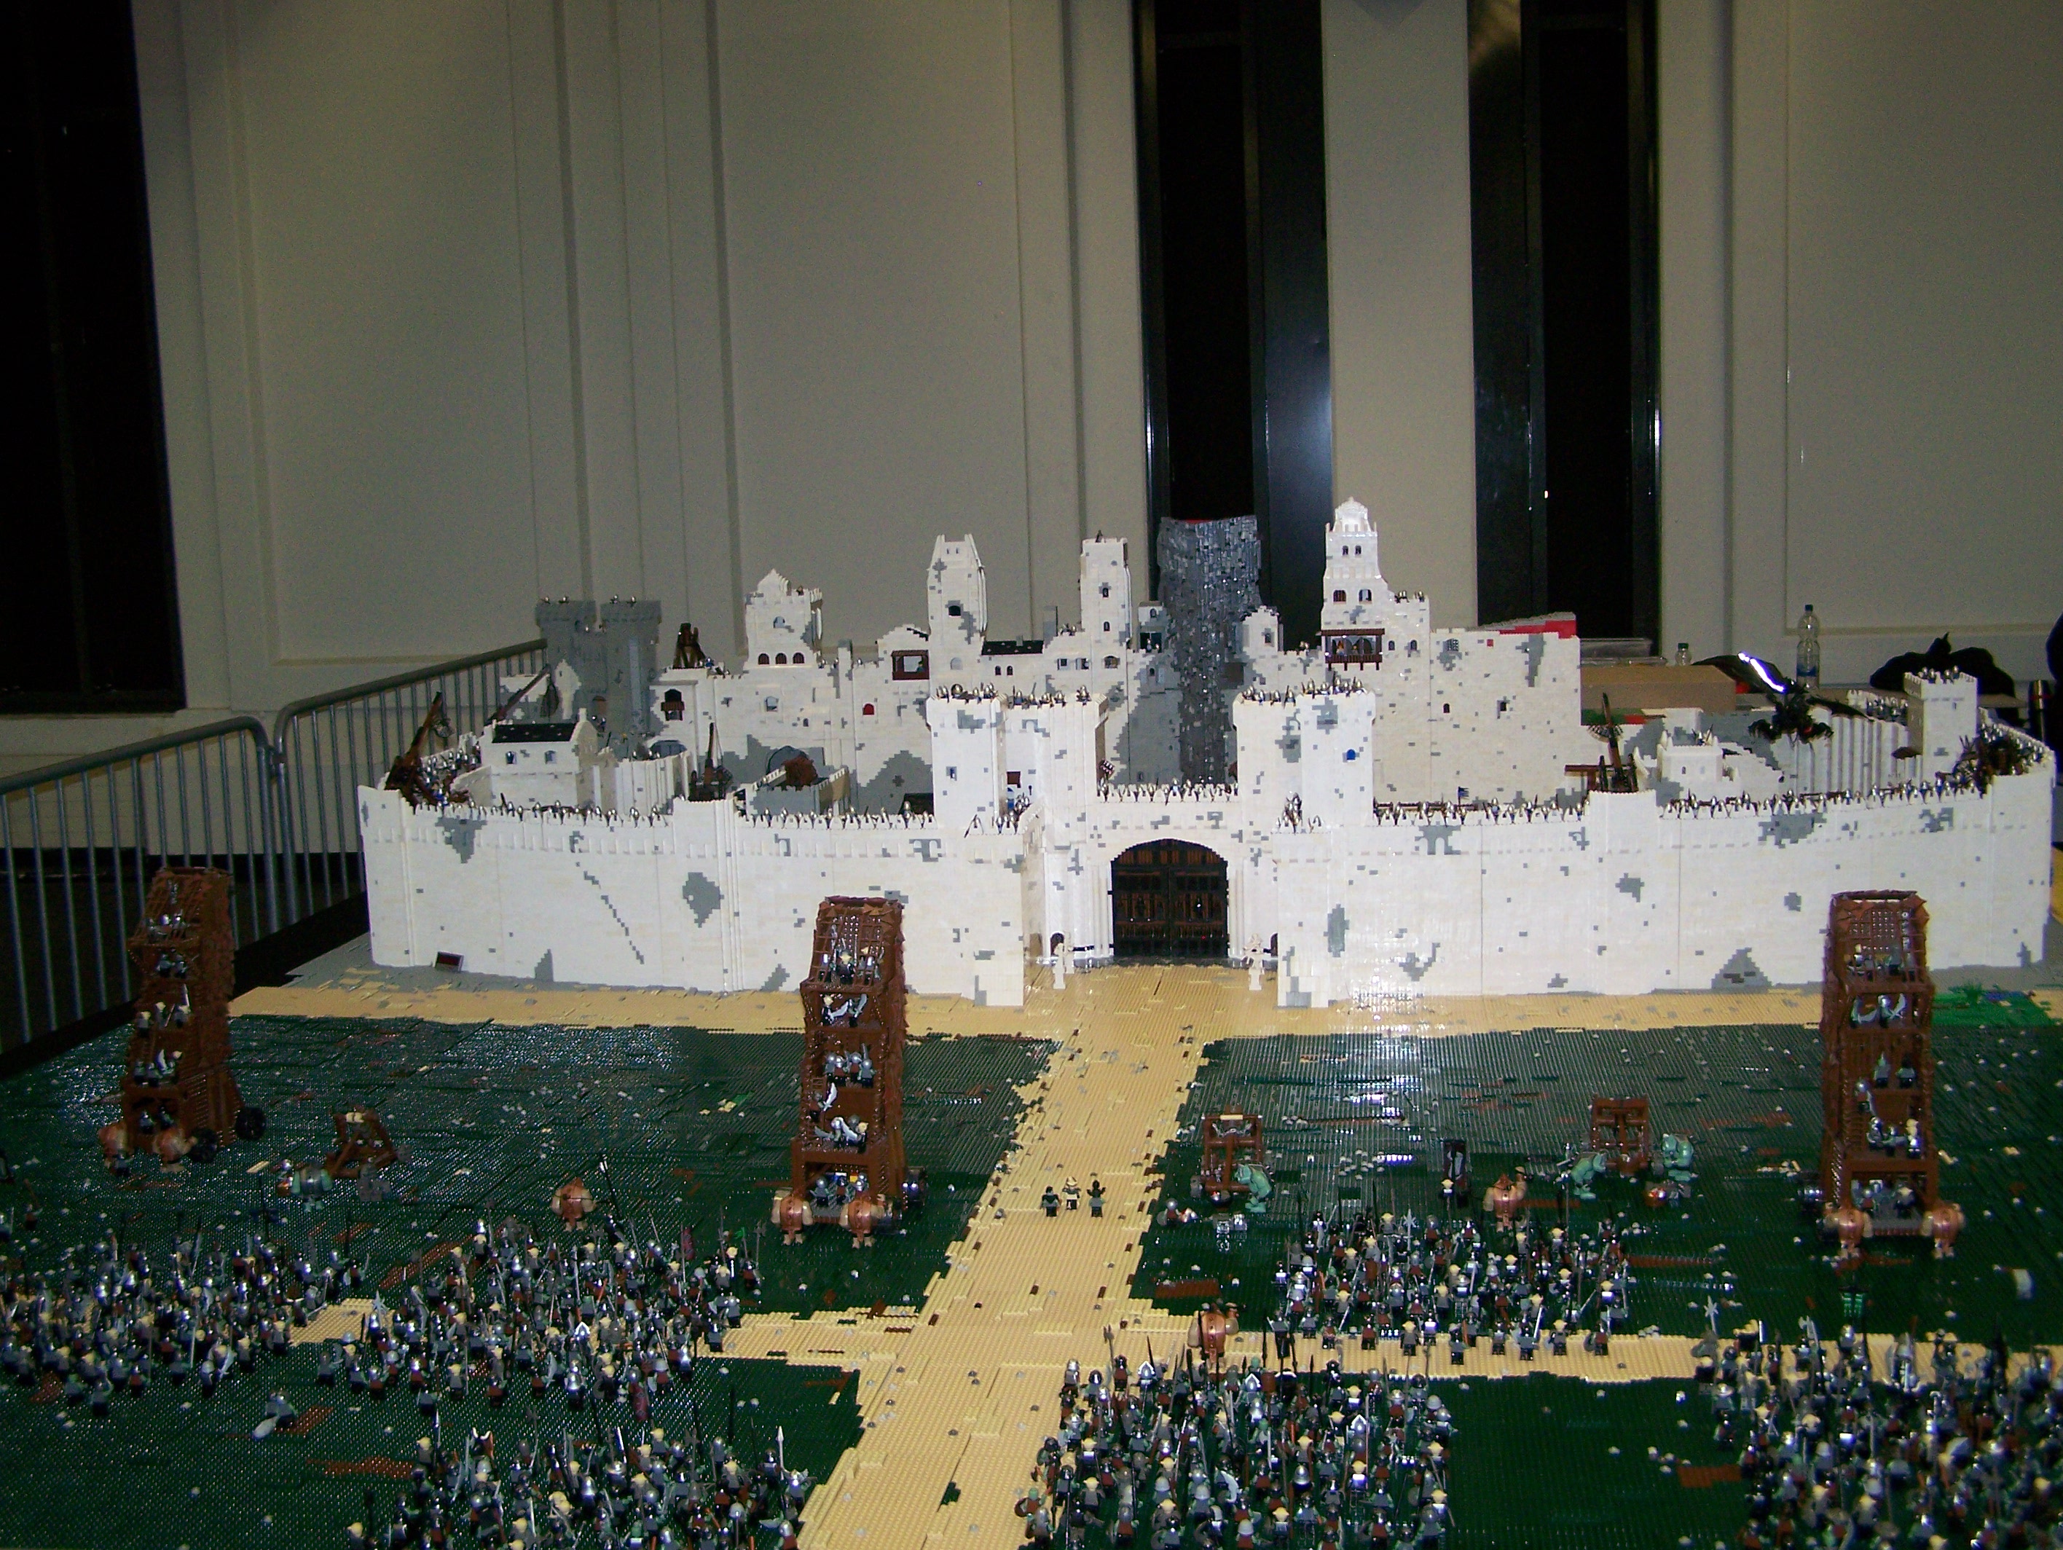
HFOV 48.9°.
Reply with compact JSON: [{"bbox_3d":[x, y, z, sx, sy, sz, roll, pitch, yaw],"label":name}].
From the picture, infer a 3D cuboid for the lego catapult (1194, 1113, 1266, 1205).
[{"bbox_3d":[0.291,0.551,3.292,0.105,0.115,0.135,0,8,9],"label":"lego catapult"}]

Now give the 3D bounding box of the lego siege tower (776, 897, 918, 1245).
[{"bbox_3d":[-0.260,0.407,3.204,0.172,0.455,0.185,0,8,9],"label":"lego siege tower"}]

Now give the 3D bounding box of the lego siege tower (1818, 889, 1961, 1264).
[{"bbox_3d":[1.127,0.390,3.026,0.172,0.455,0.185,-1,8,4],"label":"lego siege tower"}]

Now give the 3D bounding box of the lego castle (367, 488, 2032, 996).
[{"bbox_3d":[0.365,-0.141,5.291,3.720,0.920,1.950,0,8,9],"label":"lego castle"}]

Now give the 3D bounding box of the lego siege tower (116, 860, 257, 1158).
[{"bbox_3d":[-1.370,0.381,3.629,0.172,0.455,0.185,1,9,20],"label":"lego siege tower"}]

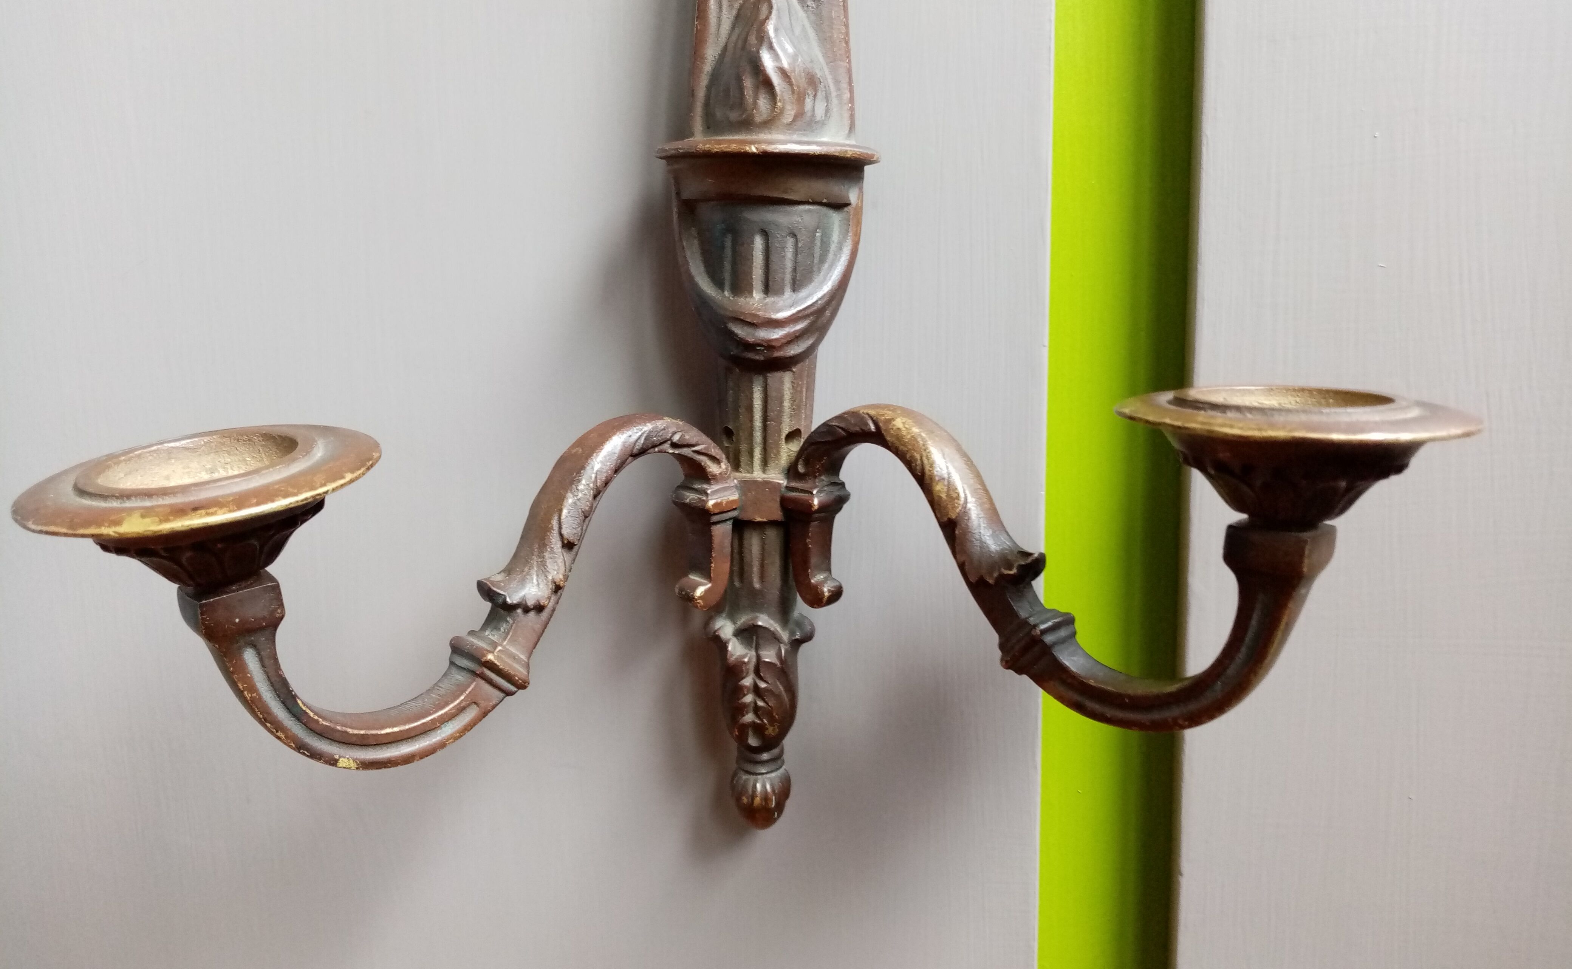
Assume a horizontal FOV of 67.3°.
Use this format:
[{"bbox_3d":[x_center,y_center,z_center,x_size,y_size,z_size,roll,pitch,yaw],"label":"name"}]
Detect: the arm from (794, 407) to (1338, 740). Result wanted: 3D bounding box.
[{"bbox_3d":[0.051,0.016,0.267,0.131,0.064,0.019,7,9,40],"label":"arm"}]

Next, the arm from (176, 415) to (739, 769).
[{"bbox_3d":[-0.064,0.022,0.269,0.131,0.068,0.019,-11,12,-39],"label":"arm"}]

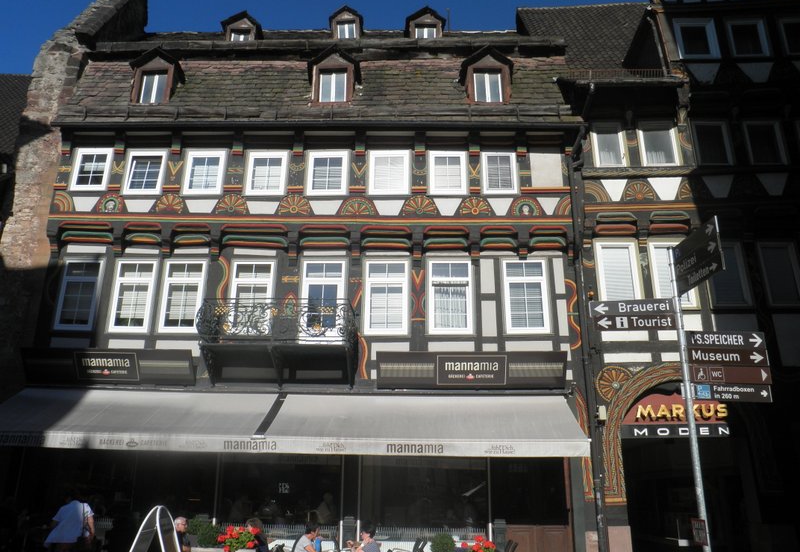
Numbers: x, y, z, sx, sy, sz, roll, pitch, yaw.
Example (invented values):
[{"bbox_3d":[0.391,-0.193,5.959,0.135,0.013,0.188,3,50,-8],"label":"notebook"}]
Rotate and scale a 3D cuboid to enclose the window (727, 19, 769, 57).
[{"bbox_3d":[8.135,-5.553,15.162,0.973,1.136,0.120,0,-19,1],"label":"window"}]

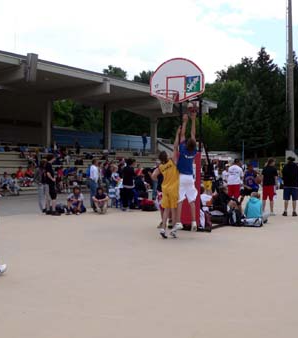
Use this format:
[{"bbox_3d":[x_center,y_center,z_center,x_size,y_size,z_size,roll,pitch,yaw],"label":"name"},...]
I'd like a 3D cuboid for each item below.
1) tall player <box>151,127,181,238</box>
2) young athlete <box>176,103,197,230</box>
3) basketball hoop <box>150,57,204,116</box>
[{"bbox_3d":[0.338,0.300,9.580,0.540,2.300,0.470,0,0,24],"label":"tall player"},{"bbox_3d":[0.790,0.000,9.600,0.470,2.530,0.500,0,0,-8],"label":"young athlete"},{"bbox_3d":[0.455,-1.800,10.020,1.370,1.260,0.660,0,0,31],"label":"basketball hoop"}]

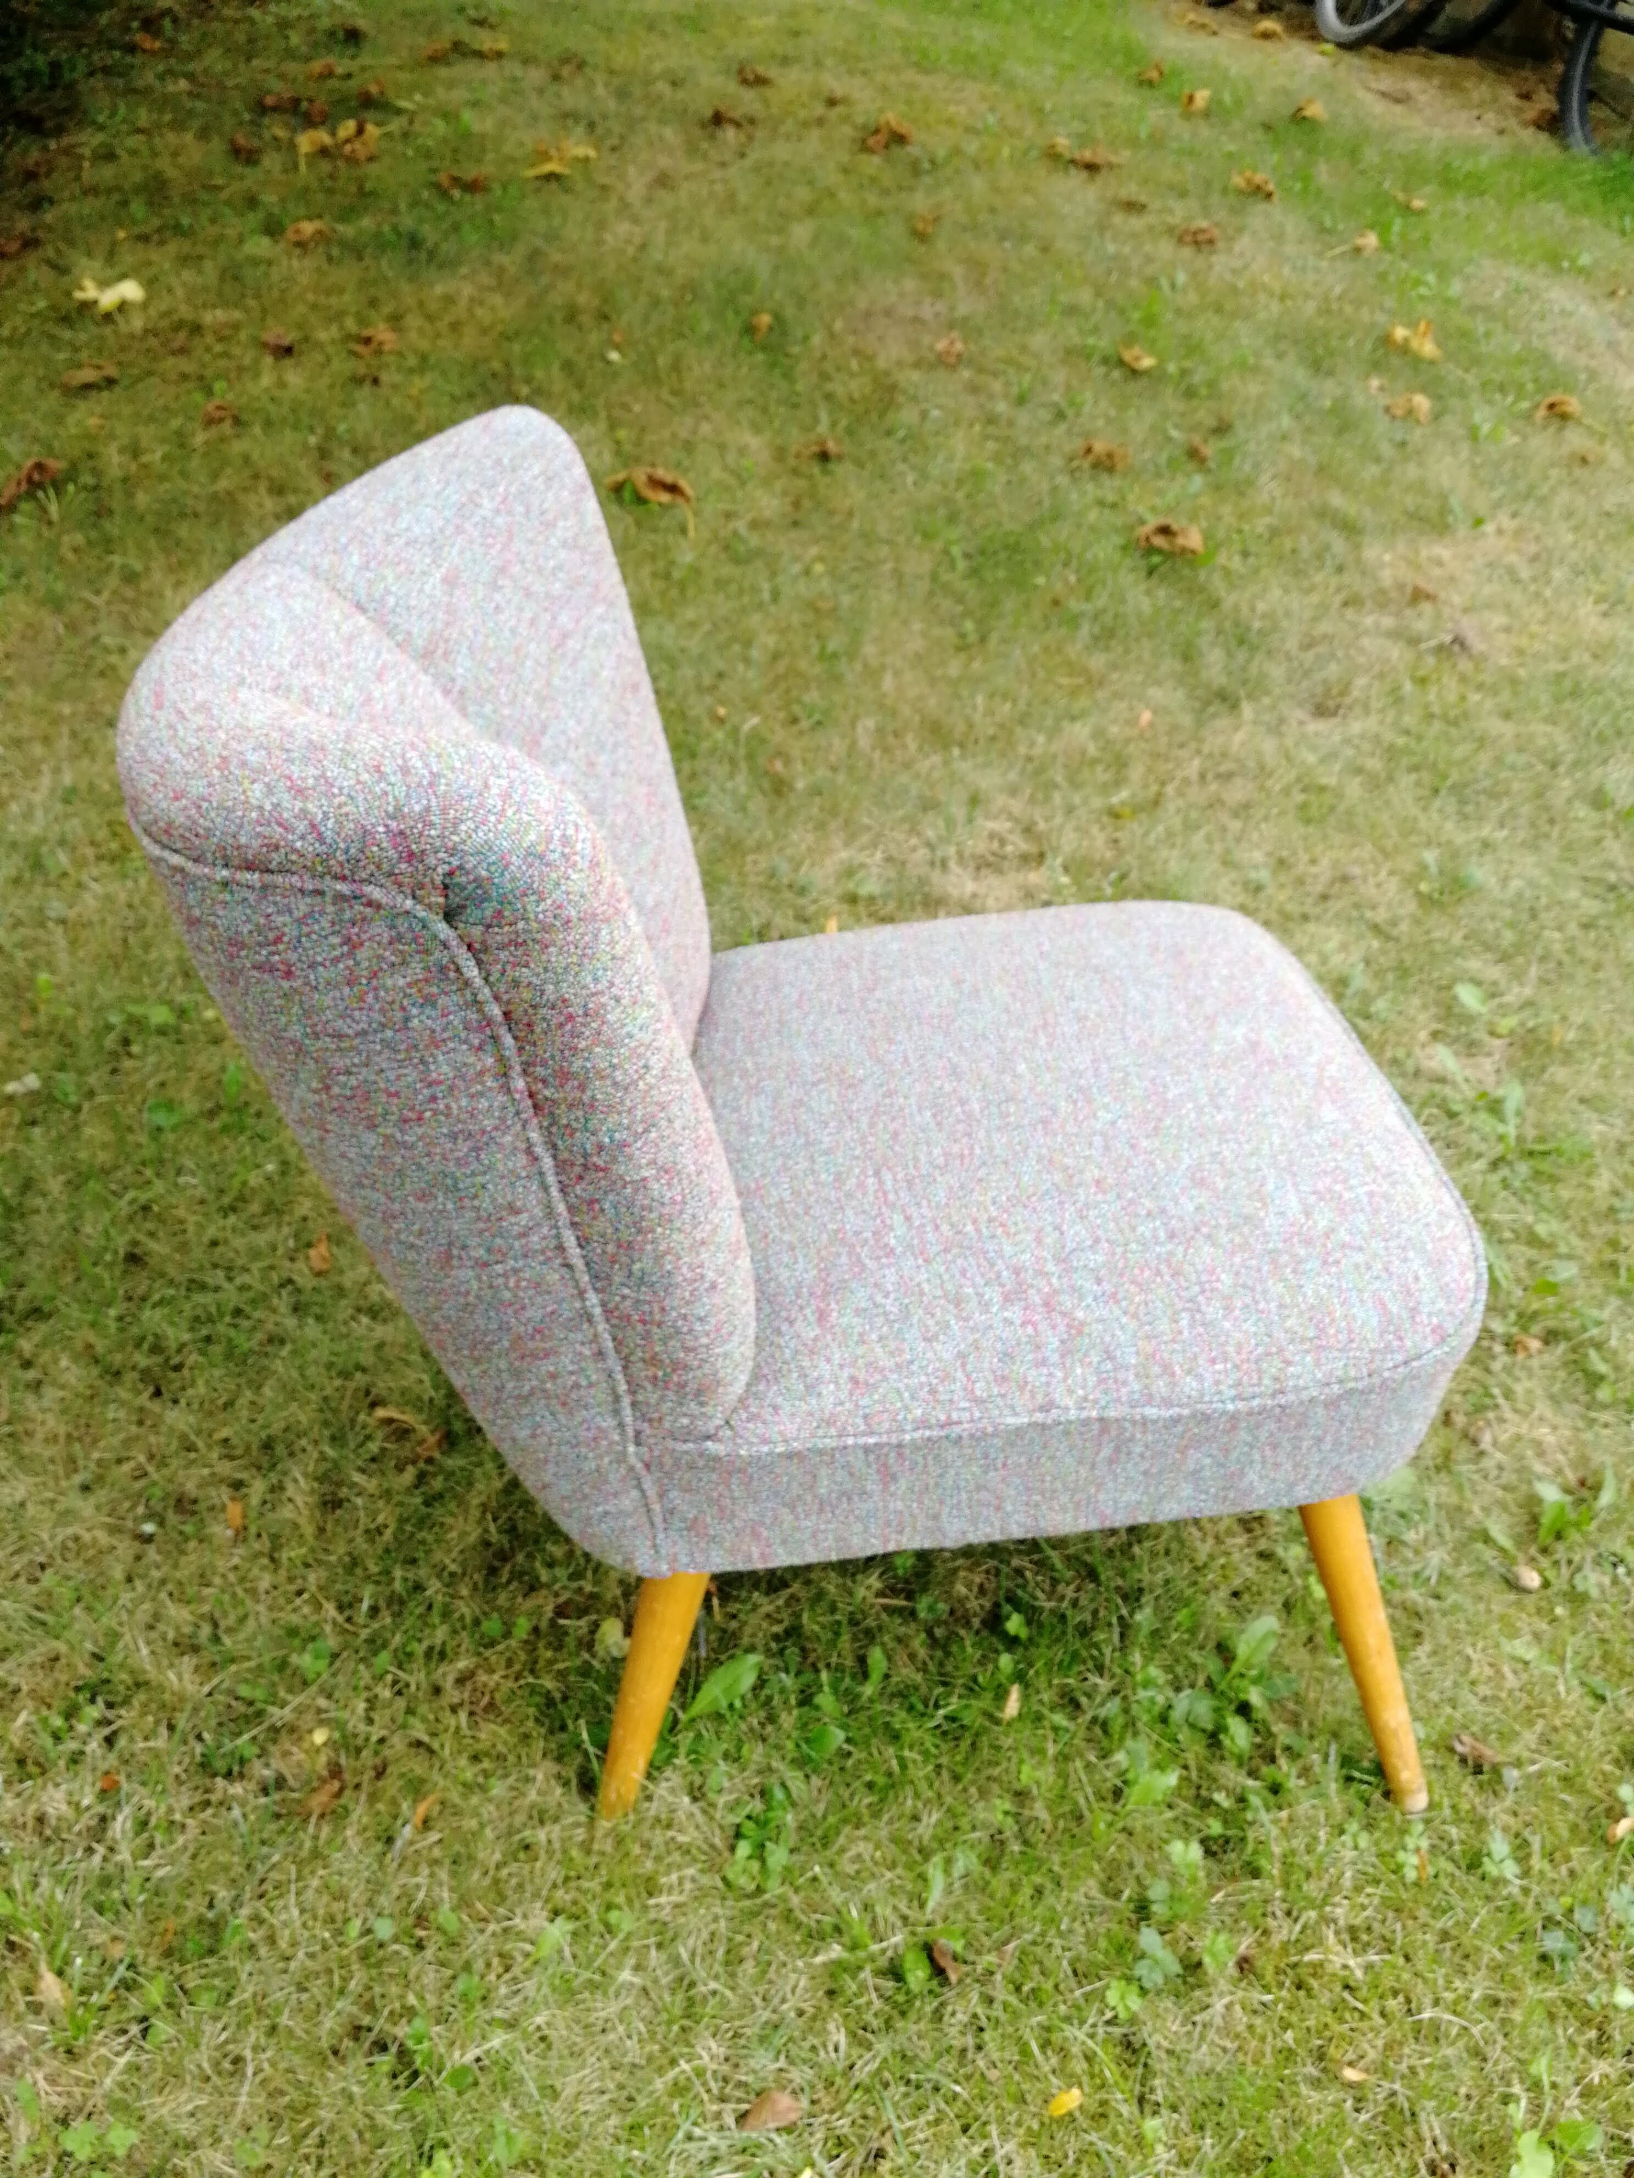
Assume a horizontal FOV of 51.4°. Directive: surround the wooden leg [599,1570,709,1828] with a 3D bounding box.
[{"bbox_3d":[-0.106,0.375,1.042,0.038,0.257,0.038,9,36,-7],"label":"wooden leg"}]

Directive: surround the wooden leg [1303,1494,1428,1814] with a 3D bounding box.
[{"bbox_3d":[0.344,0.353,1.050,0.038,0.300,0.038,-15,32,13],"label":"wooden leg"}]

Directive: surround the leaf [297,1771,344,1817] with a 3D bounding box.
[{"bbox_3d":[-0.323,0.460,1.107,0.020,0.016,0.040,27,47,27],"label":"leaf"}]

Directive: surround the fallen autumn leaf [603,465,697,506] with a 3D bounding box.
[{"bbox_3d":[-0.275,-1.003,2.820,0.152,0.032,0.114,-3,40,-4],"label":"fallen autumn leaf"}]

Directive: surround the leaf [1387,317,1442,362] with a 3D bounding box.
[{"bbox_3d":[1.188,-1.492,3.381,0.112,0.068,0.084,13,42,14],"label":"leaf"}]

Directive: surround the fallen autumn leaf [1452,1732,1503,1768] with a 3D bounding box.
[{"bbox_3d":[0.441,0.442,1.136,0.039,0.013,0.016,23,45,25],"label":"fallen autumn leaf"}]

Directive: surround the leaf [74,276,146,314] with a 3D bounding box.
[{"bbox_3d":[-1.496,-1.680,3.591,0.155,0.056,0.116,-14,42,-16],"label":"leaf"}]

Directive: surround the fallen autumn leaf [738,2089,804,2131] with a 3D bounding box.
[{"bbox_3d":[-0.026,0.581,0.967,0.038,0.014,0.024,-15,43,-17],"label":"fallen autumn leaf"}]

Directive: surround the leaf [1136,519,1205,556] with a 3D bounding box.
[{"bbox_3d":[0.554,-0.867,2.667,0.107,0.031,0.080,8,41,9],"label":"leaf"}]

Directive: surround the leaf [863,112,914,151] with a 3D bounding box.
[{"bbox_3d":[0.200,-2.674,4.746,0.138,0.096,0.103,2,40,1],"label":"leaf"}]

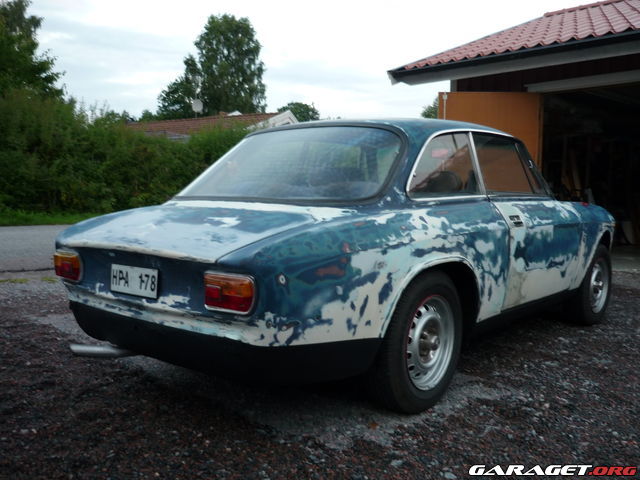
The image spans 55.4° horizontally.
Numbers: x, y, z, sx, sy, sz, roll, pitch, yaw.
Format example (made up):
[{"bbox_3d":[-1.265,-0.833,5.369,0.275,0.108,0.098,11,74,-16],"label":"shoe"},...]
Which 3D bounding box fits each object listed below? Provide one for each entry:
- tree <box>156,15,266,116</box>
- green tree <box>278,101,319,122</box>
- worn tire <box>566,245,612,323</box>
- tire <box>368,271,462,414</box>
[{"bbox_3d":[-8.700,-10.100,49.000,8.800,16.000,8.000,0,4,0],"label":"tree"},{"bbox_3d":[-1.950,-7.500,55.000,4.500,10.100,4.500,0,4,0],"label":"green tree"},{"bbox_3d":[1.905,0.318,4.315,0.180,0.590,0.590,3,5,41],"label":"worn tire"},{"bbox_3d":[0.394,0.408,2.510,0.180,0.590,0.590,3,5,39],"label":"tire"}]

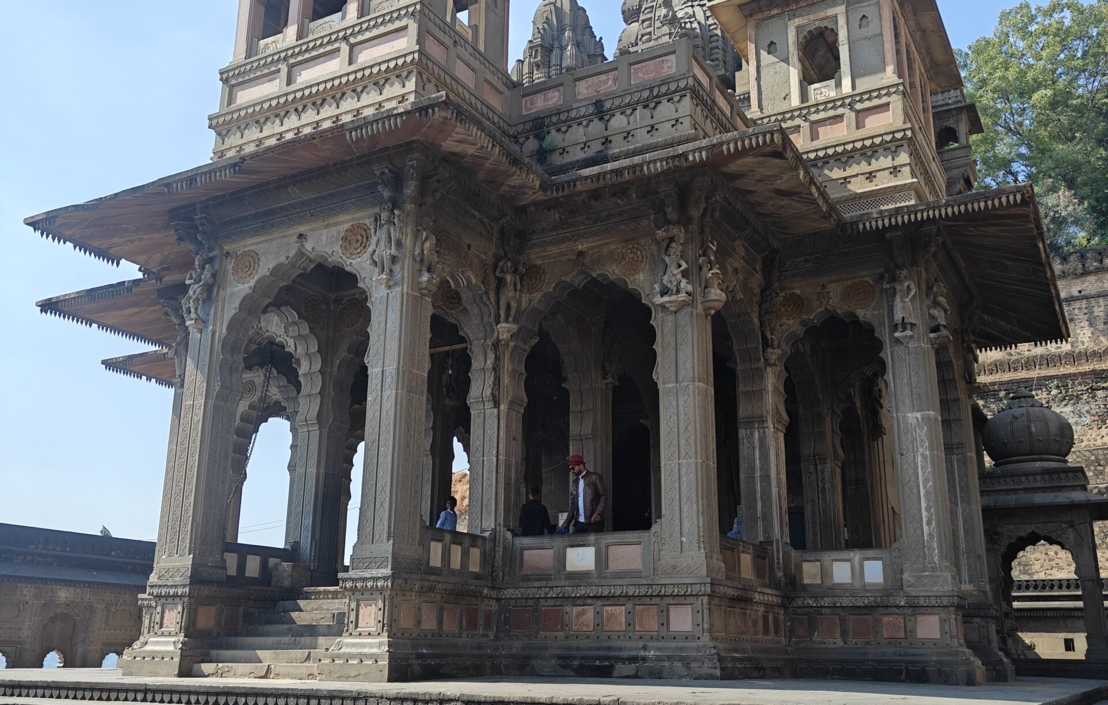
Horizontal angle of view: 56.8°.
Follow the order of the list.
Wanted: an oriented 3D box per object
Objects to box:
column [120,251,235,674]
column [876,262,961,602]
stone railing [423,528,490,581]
[{"bbox_3d":[-4.545,1.283,13.220,0.864,5.508,0.783,-8,-19,28],"label":"column"},{"bbox_3d":[4.921,1.036,13.793,0.626,4.358,0.610,-8,-19,28],"label":"column"},{"bbox_3d":[-1.203,2.431,12.116,0.189,0.616,1.404,-8,-19,28],"label":"stone railing"}]

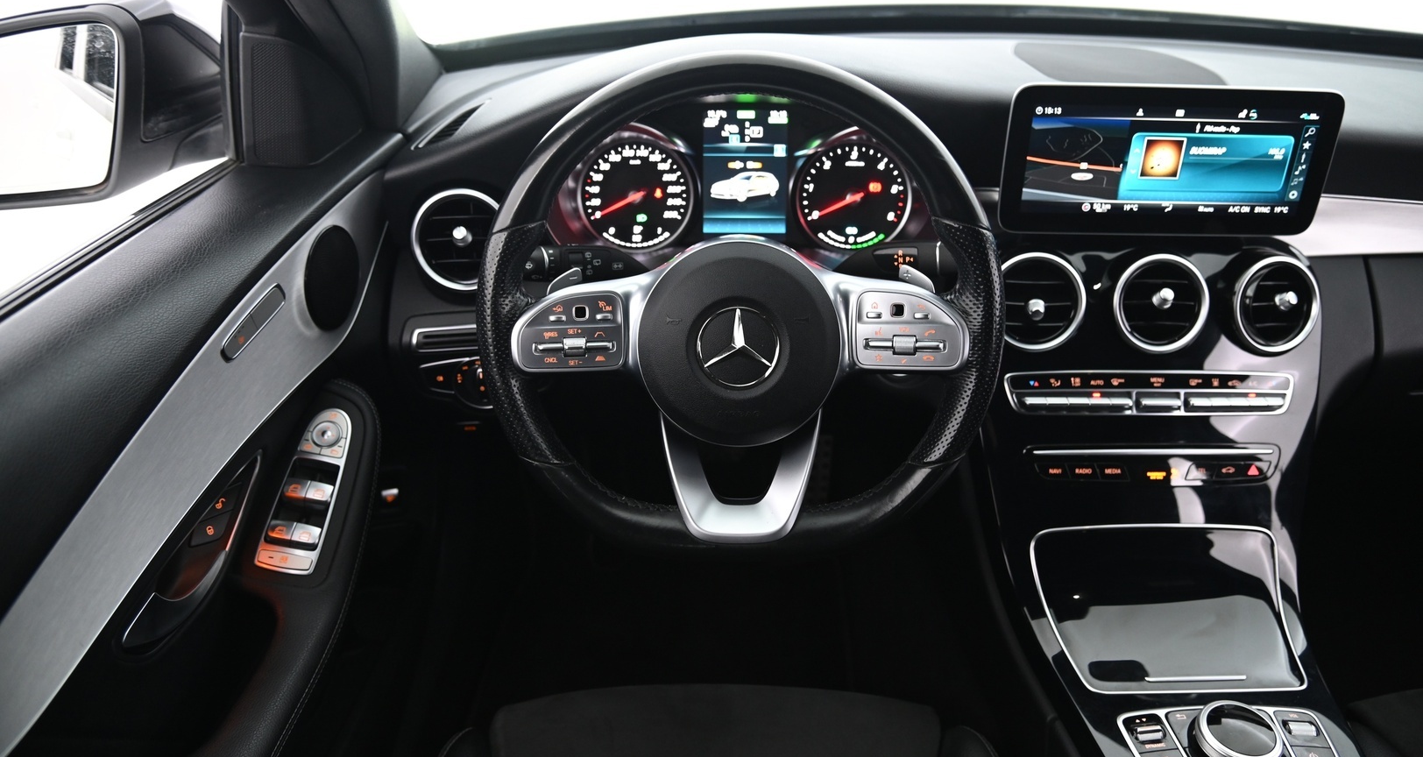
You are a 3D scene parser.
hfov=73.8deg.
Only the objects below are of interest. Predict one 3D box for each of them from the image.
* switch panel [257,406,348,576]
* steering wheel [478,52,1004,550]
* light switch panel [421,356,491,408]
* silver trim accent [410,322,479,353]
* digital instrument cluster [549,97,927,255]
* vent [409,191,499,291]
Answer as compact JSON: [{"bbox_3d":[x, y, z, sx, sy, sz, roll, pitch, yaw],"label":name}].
[{"bbox_3d":[-0.323,0.092,0.761,0.047,0.022,0.145,3,54,-5],"label":"switch panel"},{"bbox_3d":[0.021,-0.056,0.700,0.375,0.357,0.085,1,2,2],"label":"steering wheel"},{"bbox_3d":[-0.220,0.003,0.890,0.100,0.050,0.035,1,11,2],"label":"light switch panel"},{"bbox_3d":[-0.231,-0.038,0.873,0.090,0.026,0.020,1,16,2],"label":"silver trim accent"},{"bbox_3d":[0.024,-0.185,0.865,0.338,0.148,0.060,1,11,2],"label":"digital instrument cluster"},{"bbox_3d":[-0.223,-0.128,0.865,0.090,0.090,0.040,1,14,2],"label":"vent"}]

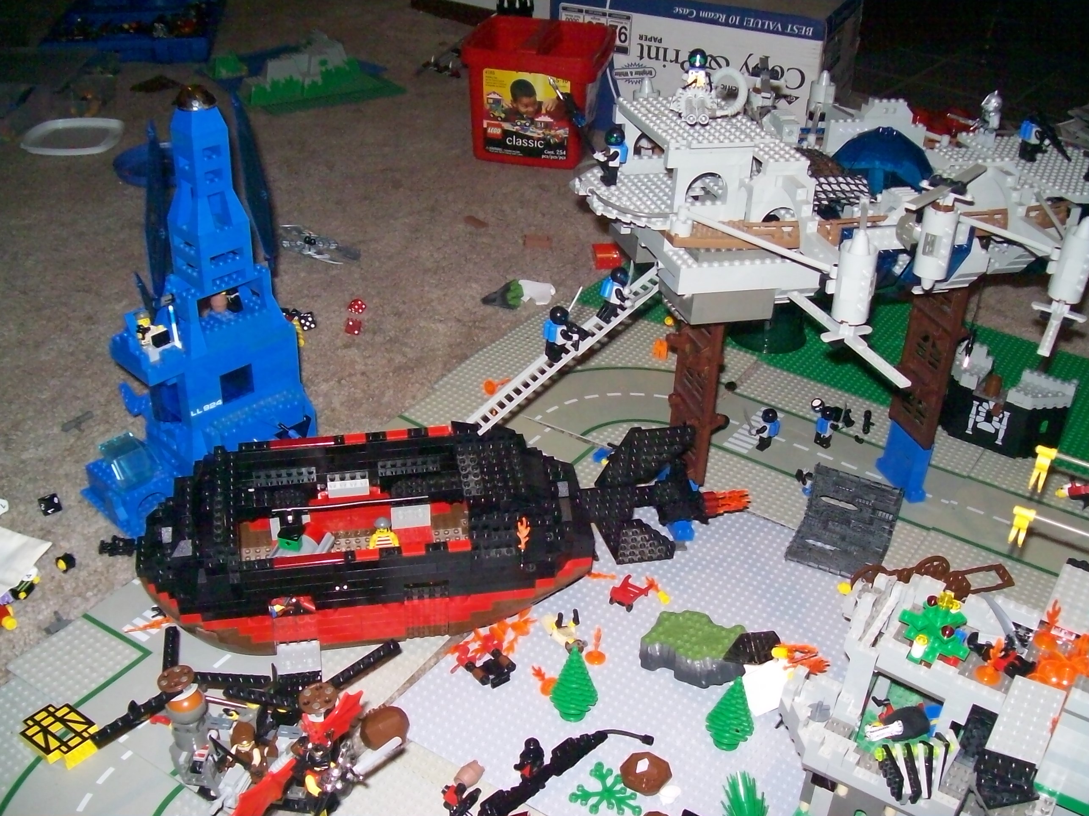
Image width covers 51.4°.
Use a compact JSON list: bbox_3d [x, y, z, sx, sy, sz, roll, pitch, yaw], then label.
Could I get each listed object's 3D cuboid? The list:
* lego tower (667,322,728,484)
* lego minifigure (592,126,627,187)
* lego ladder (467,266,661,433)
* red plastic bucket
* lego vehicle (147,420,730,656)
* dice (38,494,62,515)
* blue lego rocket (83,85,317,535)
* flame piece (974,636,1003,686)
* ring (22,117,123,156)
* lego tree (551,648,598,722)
[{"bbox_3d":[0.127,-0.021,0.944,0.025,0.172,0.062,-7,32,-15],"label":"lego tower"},{"bbox_3d":[0.050,-0.190,0.850,0.024,0.043,0.025,-7,32,-15],"label":"lego minifigure"},{"bbox_3d":[0.018,-0.044,0.878,0.191,0.008,0.021,-40,42,-6],"label":"lego ladder"},{"bbox_3d":[-0.008,-0.514,1.857,0.210,0.182,0.215,8,31,10],"label":"red plastic bucket"},{"bbox_3d":[-0.066,0.083,0.859,0.474,0.162,0.134,-3,41,-12],"label":"lego vehicle"},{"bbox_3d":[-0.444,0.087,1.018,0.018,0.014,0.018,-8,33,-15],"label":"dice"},{"bbox_3d":[-0.299,-0.091,0.970,0.140,0.372,0.202,26,39,34],"label":"blue lego rocket"},{"bbox_3d":[0.278,0.157,0.707,0.017,0.034,0.017,1,31,-1],"label":"flame piece"},{"bbox_3d":[-0.785,-0.452,1.887,0.158,0.011,0.168,-4,32,-7],"label":"ring"},{"bbox_3d":[0.021,0.194,0.802,0.034,0.064,0.034,1,31,-1],"label":"lego tree"}]

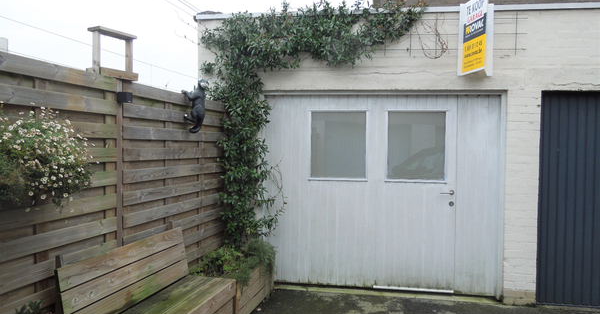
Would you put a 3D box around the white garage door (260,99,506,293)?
[{"bbox_3d":[0.819,0.355,4.515,2.454,2.060,0.081,1,2,9],"label":"white garage door"}]

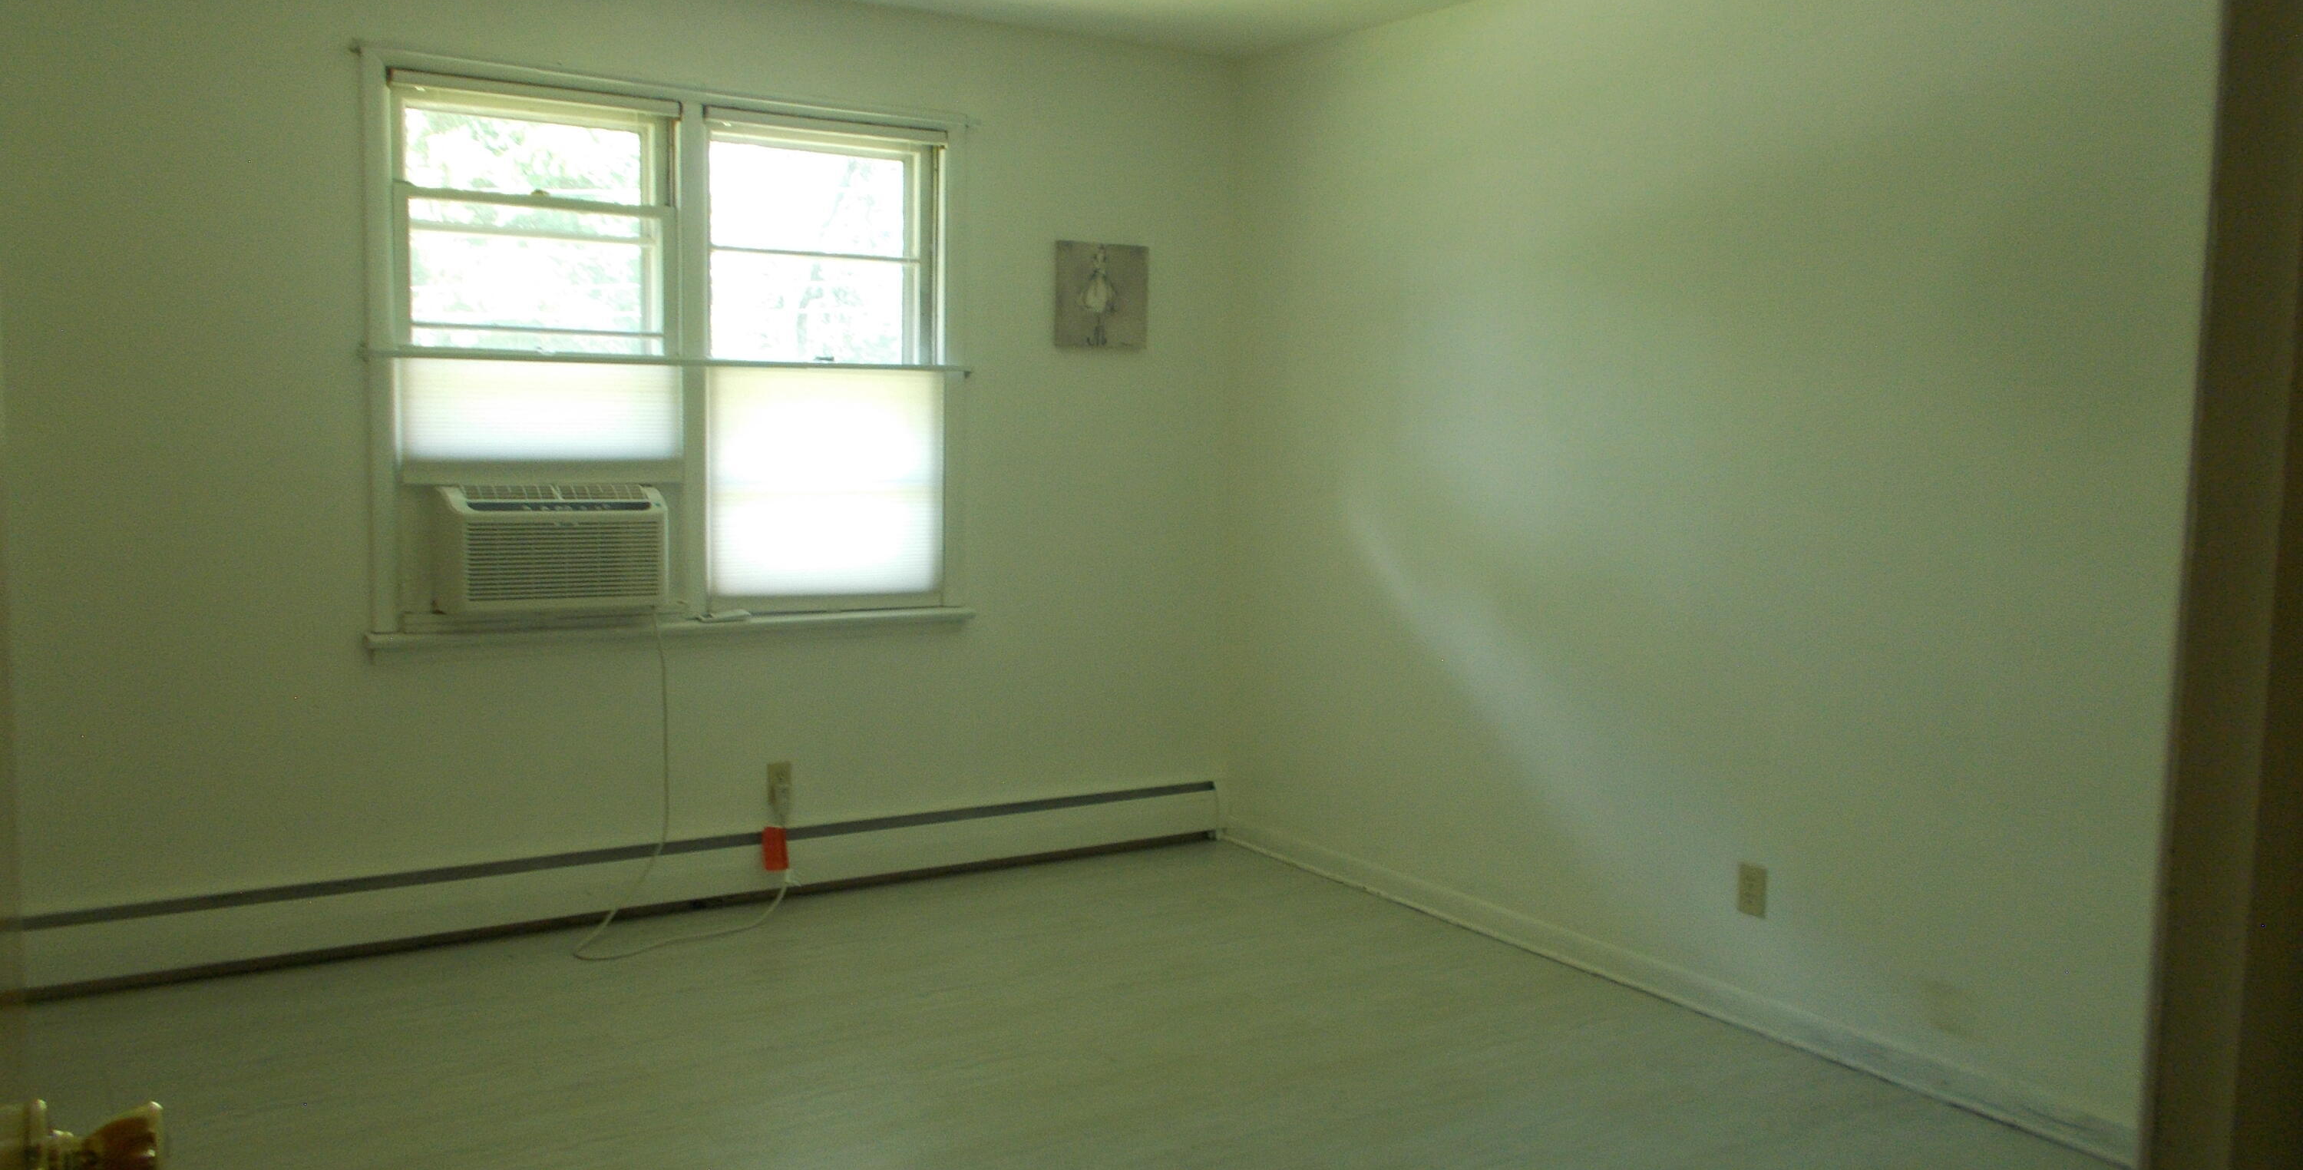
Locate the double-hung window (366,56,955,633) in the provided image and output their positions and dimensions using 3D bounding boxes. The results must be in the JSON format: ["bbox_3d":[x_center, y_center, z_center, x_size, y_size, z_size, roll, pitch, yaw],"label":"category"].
[{"bbox_3d":[-1.198,-0.582,4.498,1.540,1.365,0.125,-3,7,-33],"label":"double-hung window"}]

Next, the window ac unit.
[{"bbox_3d":[-1.495,-0.106,4.303,0.480,0.303,0.390,-3,7,-33],"label":"window ac unit"}]

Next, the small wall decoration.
[{"bbox_3d":[-0.145,-0.861,5.137,0.315,0.305,0.025,-3,7,-33],"label":"small wall decoration"}]

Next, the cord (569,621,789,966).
[{"bbox_3d":[-1.177,0.474,4.410,0.640,0.812,0.340,-3,7,-33],"label":"cord"}]

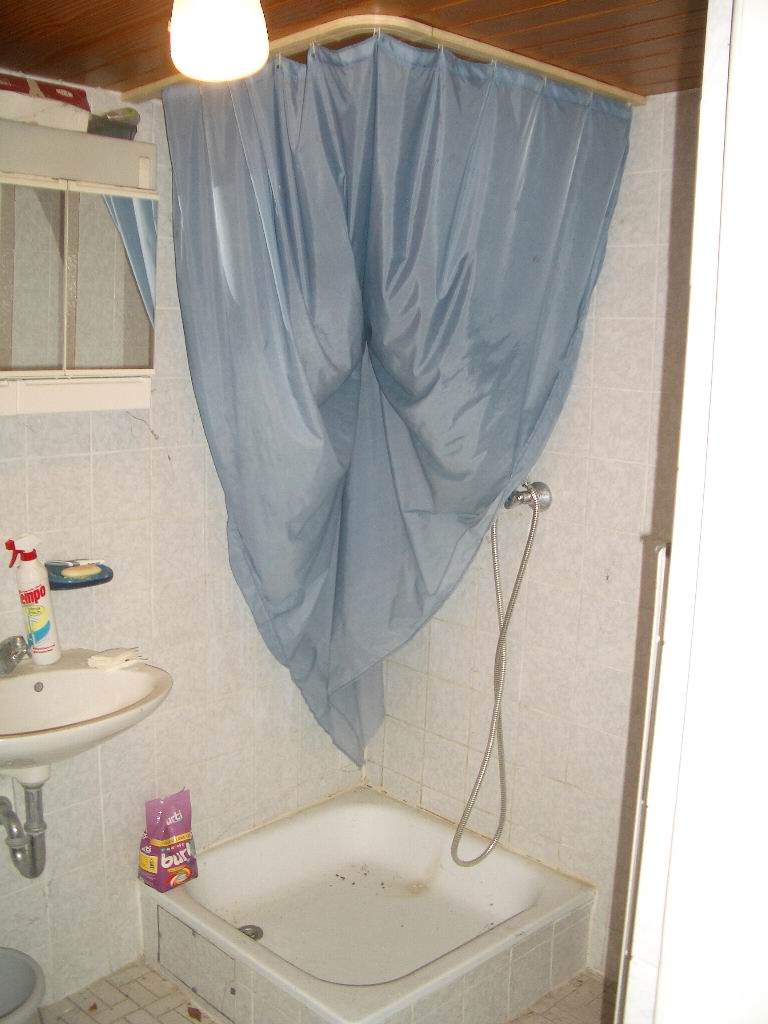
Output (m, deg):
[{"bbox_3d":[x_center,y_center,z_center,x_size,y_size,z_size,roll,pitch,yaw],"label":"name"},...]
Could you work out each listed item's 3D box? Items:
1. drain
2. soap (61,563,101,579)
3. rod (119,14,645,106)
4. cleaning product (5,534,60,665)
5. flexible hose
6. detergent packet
[{"bbox_3d":[-0.317,1.007,2.477,0.066,0.014,0.066,2,9,0],"label":"drain"},{"bbox_3d":[-0.638,0.123,2.178,0.062,0.026,0.095,11,13,43],"label":"soap"},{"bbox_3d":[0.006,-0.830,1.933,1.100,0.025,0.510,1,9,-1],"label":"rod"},{"bbox_3d":[-0.727,0.179,2.132,0.090,0.272,0.065,-7,12,-9],"label":"cleaning product"},{"bbox_3d":[0.266,0.426,2.557,0.230,1.020,0.095,11,13,43],"label":"flexible hose"},{"bbox_3d":[-0.512,0.766,2.453,0.095,0.213,0.105,11,13,43],"label":"detergent packet"}]

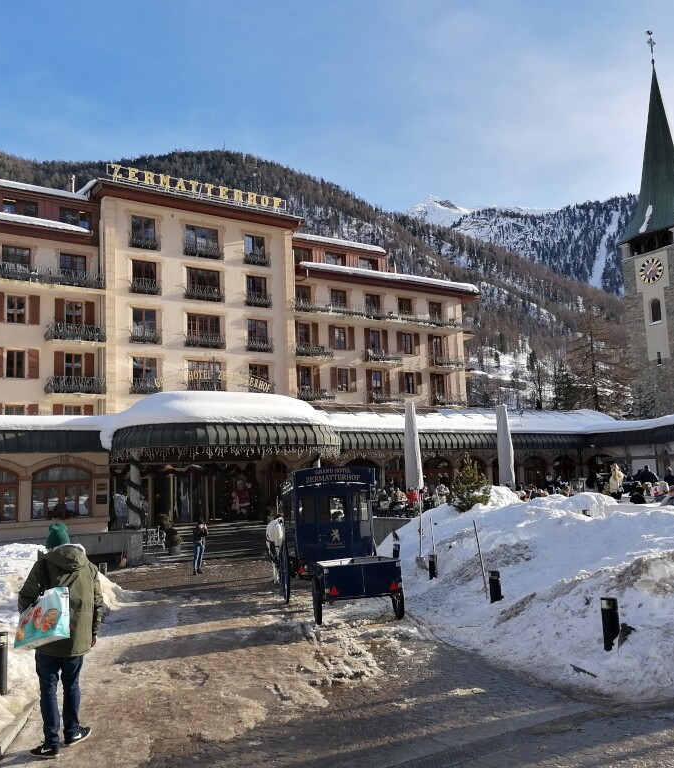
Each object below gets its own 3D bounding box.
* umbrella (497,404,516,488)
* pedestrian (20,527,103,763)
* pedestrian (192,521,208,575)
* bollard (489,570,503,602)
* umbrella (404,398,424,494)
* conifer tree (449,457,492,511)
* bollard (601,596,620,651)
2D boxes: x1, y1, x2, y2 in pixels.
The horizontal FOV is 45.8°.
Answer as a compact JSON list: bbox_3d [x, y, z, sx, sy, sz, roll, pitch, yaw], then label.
[{"bbox_3d":[7.700,3.048,35.638,0.750,4.200,0.750,-2,-7,0],"label":"umbrella"},{"bbox_3d":[-2.233,2.031,6.461,0.680,1.780,0.520,-1,-7,-13],"label":"pedestrian"},{"bbox_3d":[-4.371,5.156,25.304,0.500,1.660,0.420,4,-10,-41],"label":"pedestrian"},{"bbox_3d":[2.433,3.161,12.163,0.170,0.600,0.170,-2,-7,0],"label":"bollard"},{"bbox_3d":[3.250,2.812,33.038,0.750,4.200,0.750,-2,-7,0],"label":"umbrella"},{"bbox_3d":[4.686,3.583,27.869,1.450,2.100,1.450,-2,-7,0],"label":"conifer tree"},{"bbox_3d":[2.889,2.563,8.360,0.170,0.640,0.170,-2,-7,0],"label":"bollard"}]

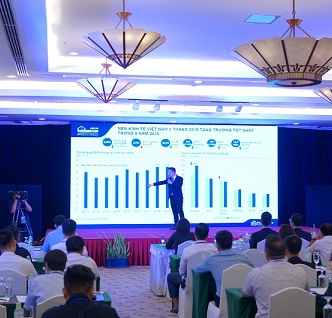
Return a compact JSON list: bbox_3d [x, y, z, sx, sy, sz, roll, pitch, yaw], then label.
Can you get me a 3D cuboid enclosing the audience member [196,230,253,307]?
[{"bbox_3d":[0.638,1.434,6.636,0.576,1.283,0.808,1,-3,-14],"label":"audience member"}]

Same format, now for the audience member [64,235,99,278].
[{"bbox_3d":[-0.960,1.476,6.497,0.500,1.300,0.750,0,-2,-9],"label":"audience member"}]

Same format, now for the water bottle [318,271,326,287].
[{"bbox_3d":[1.661,1.283,6.355,0.070,0.175,0.070,0,-2,-10],"label":"water bottle"}]

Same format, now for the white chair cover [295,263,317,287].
[{"bbox_3d":[1.407,1.661,6.740,0.450,0.950,0.520,0,-2,-10],"label":"white chair cover"}]

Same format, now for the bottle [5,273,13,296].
[{"bbox_3d":[-1.444,1.165,5.497,0.065,0.207,0.065,0,-3,-11],"label":"bottle"}]

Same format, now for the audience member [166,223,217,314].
[{"bbox_3d":[0.411,1.498,8.010,0.586,1.283,0.858,1,-3,-14],"label":"audience member"}]

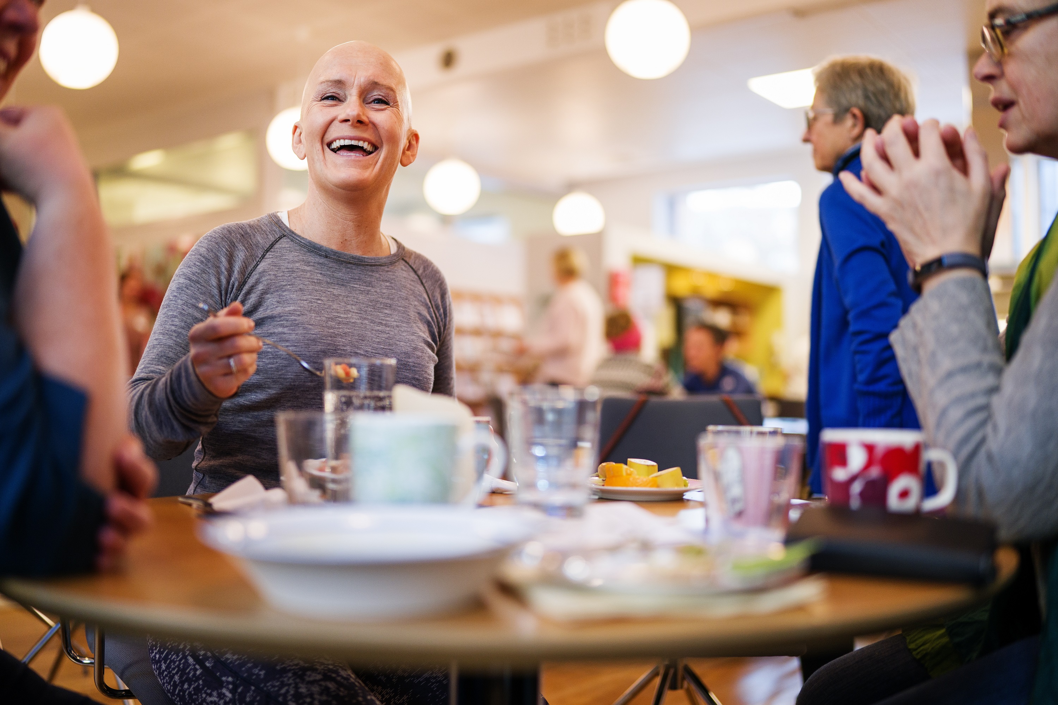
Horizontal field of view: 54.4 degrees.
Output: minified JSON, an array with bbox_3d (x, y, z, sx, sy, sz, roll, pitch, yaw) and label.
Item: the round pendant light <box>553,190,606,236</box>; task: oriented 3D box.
[{"bbox_3d":[0.424,-1.150,8.721,0.340,0.350,0.340,0,-2,0],"label":"round pendant light"}]

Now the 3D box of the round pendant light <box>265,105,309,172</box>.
[{"bbox_3d":[-1.505,-1.398,6.714,0.340,0.350,0.340,0,-2,0],"label":"round pendant light"}]

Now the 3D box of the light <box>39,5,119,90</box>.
[{"bbox_3d":[-2.257,-1.530,5.158,0.340,0.350,0.340,0,-2,0],"label":"light"}]

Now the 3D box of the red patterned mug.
[{"bbox_3d":[0.314,0.116,0.897,0.111,0.091,0.083,0,-2,18],"label":"red patterned mug"}]

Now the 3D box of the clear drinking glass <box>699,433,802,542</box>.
[{"bbox_3d":[0.193,0.118,0.897,0.086,0.084,0.086,0,-2,0],"label":"clear drinking glass"}]

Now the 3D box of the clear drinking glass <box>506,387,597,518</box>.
[{"bbox_3d":[0.022,0.100,0.942,0.076,0.122,0.076,0,-2,0],"label":"clear drinking glass"}]

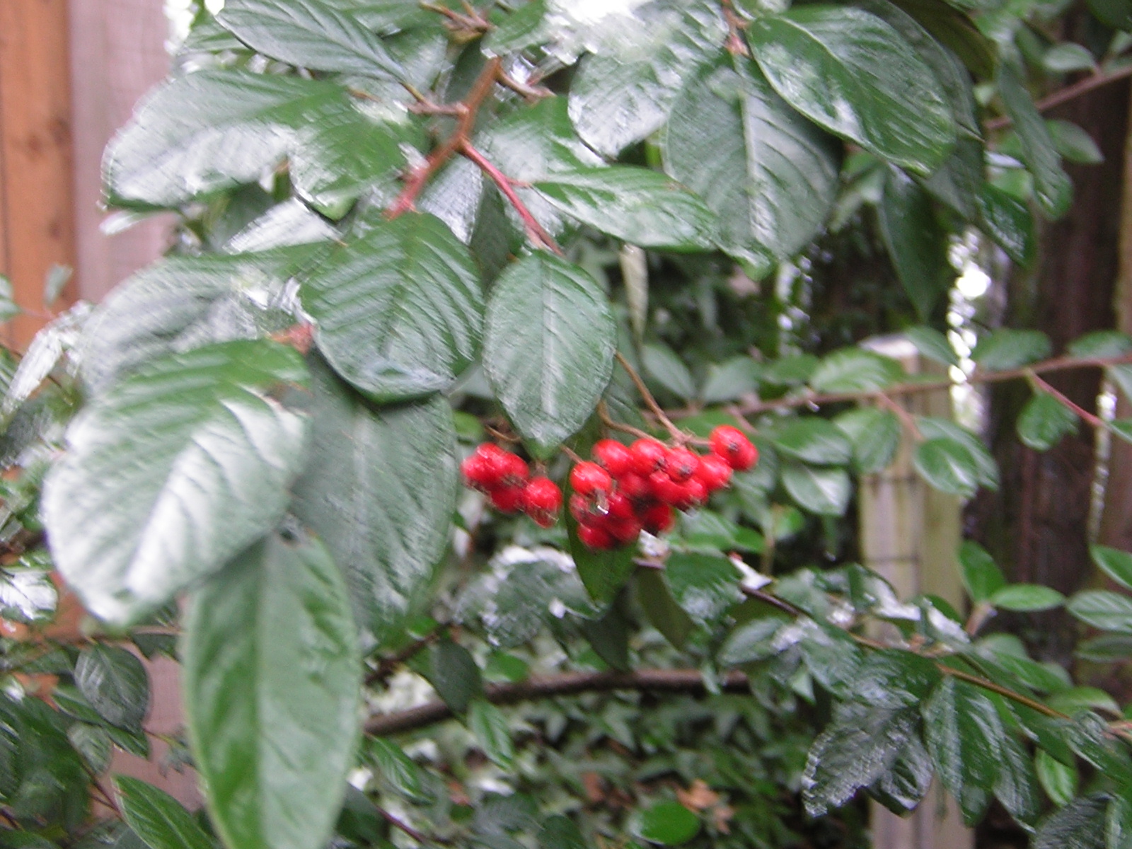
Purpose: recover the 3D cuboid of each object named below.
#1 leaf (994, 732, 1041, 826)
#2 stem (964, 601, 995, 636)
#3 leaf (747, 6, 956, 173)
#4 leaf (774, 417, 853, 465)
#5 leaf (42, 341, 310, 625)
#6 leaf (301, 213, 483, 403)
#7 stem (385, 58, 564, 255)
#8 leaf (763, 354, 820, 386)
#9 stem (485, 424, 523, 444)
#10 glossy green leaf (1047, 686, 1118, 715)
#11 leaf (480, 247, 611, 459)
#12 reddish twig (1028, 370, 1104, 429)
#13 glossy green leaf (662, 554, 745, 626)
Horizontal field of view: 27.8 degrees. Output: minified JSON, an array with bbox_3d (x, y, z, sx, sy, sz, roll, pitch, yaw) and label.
[{"bbox_3d":[0.163,0.127,0.830,0.019,0.042,0.007,-14,-24,-16],"label":"leaf"},{"bbox_3d":[0.202,0.095,1.120,0.008,0.017,0.007,27,0,0],"label":"stem"},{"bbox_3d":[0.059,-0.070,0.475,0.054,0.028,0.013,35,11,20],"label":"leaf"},{"bbox_3d":[0.131,0.009,1.220,0.044,0.008,0.026,13,50,13],"label":"leaf"},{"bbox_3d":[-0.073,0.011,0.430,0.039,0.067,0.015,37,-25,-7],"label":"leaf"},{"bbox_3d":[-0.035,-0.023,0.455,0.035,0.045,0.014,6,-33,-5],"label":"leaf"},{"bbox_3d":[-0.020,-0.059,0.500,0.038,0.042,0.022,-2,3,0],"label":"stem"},{"bbox_3d":[0.080,-0.019,0.820,0.021,0.014,0.008,12,2,0],"label":"leaf"},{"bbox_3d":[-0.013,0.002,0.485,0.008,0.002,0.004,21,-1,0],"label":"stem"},{"bbox_3d":[0.226,0.121,1.000,0.032,0.006,0.020,-9,37,-15],"label":"glossy green leaf"},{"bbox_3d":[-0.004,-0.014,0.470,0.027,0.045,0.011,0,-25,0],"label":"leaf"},{"bbox_3d":[0.174,-0.009,0.800,0.032,0.004,0.004,35,8,0],"label":"reddish twig"},{"bbox_3d":[0.048,0.056,0.780,0.025,0.030,0.007,-40,-24,-21],"label":"glossy green leaf"}]

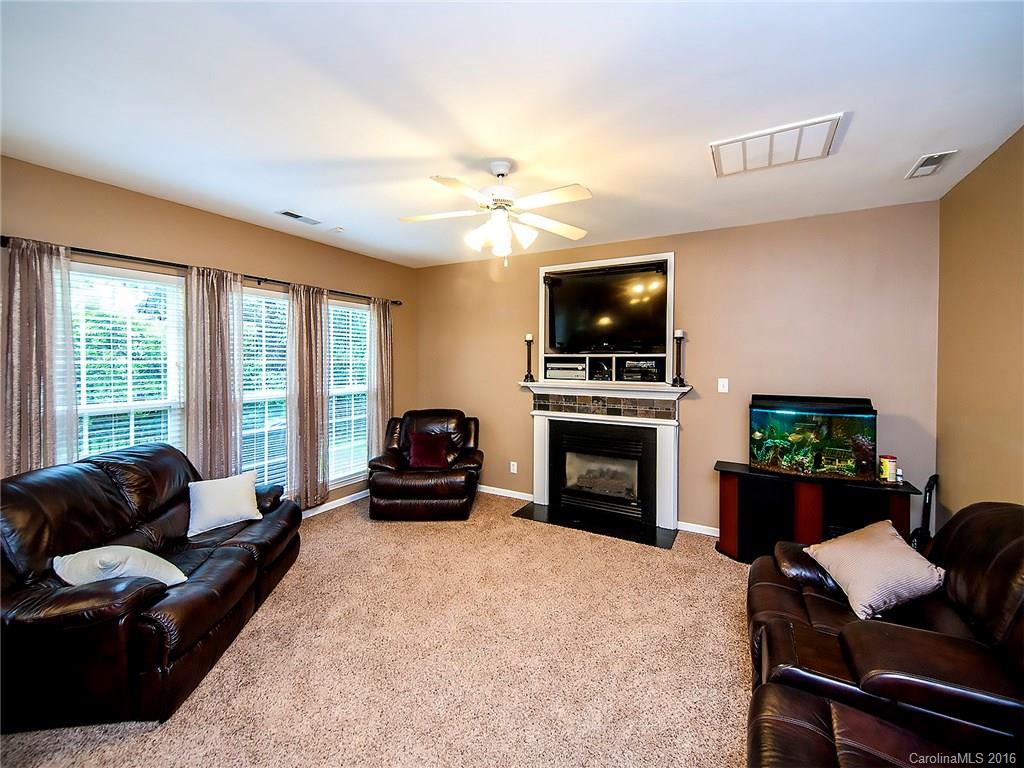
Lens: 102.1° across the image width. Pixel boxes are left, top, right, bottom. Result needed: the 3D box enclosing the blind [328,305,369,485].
[{"bbox_3d":[-1.736,0.071,4.463,0.060,1.866,0.690,2,4,29],"label":"blind"}]

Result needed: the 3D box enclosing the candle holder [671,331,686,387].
[{"bbox_3d":[1.457,-0.223,3.614,0.115,0.487,0.115,2,4,29],"label":"candle holder"}]

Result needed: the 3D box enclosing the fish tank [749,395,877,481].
[{"bbox_3d":[2.211,0.380,3.111,0.735,0.590,0.320,2,4,29],"label":"fish tank"}]

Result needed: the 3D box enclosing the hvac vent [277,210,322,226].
[{"bbox_3d":[-1.703,-1.334,3.344,0.140,0.020,0.310,2,4,29],"label":"hvac vent"}]

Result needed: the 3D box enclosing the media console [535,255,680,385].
[{"bbox_3d":[0.937,-0.602,4.142,1.322,1.189,0.320,2,4,29],"label":"media console"}]

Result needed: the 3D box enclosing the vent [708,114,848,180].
[{"bbox_3d":[1.353,-1.217,2.160,0.540,0.030,0.460,2,4,29],"label":"vent"}]

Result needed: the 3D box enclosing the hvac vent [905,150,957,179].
[{"bbox_3d":[2.343,-1.220,2.318,0.145,0.025,0.310,2,4,29],"label":"hvac vent"}]

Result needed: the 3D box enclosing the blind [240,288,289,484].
[{"bbox_3d":[-2.189,0.120,3.658,0.060,1.866,0.690,2,4,29],"label":"blind"}]

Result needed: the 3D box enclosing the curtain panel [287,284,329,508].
[{"bbox_3d":[-1.912,0.137,3.970,0.110,2.106,0.390,2,4,29],"label":"curtain panel"}]

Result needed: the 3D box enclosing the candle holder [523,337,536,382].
[{"bbox_3d":[0.186,-0.270,4.326,0.115,0.494,0.115,2,4,29],"label":"candle holder"}]

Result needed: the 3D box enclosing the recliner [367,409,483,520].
[{"bbox_3d":[-0.834,0.793,4.406,1.060,0.985,0.920,0,4,2],"label":"recliner"}]

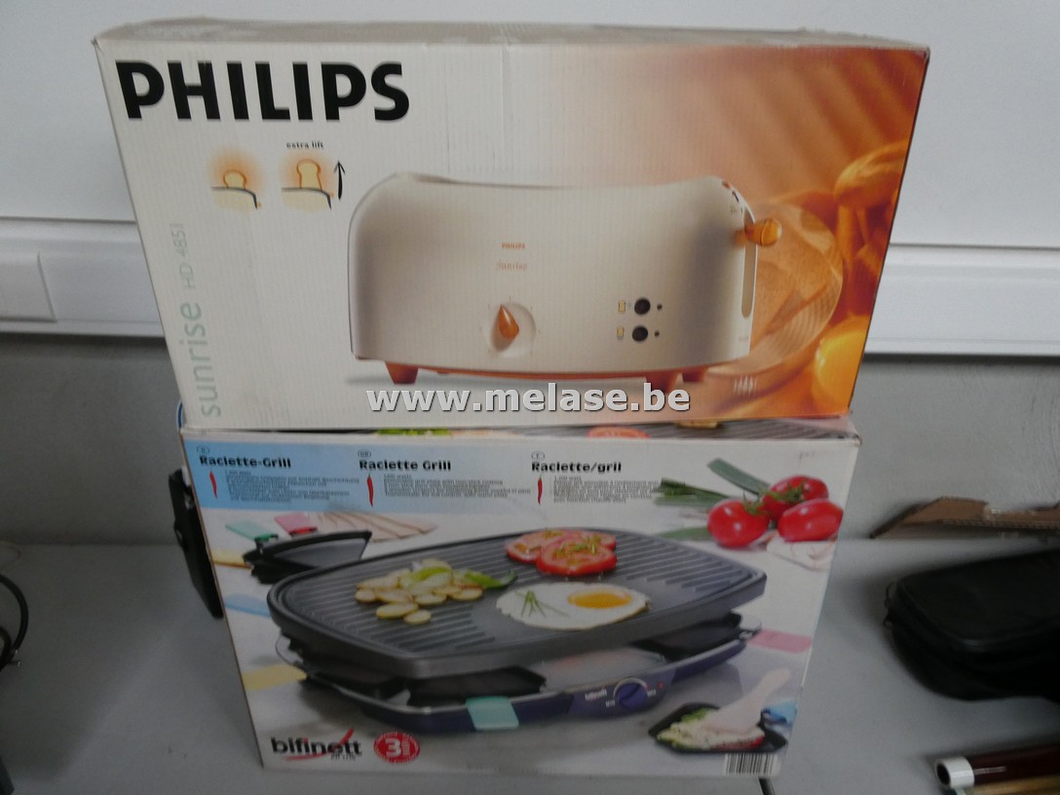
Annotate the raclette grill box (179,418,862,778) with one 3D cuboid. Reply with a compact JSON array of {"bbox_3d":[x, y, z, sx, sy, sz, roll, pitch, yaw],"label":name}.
[{"bbox_3d":[-0.006,0.133,0.588,0.420,0.314,0.140,1,27,1],"label":"raclette grill box"}]

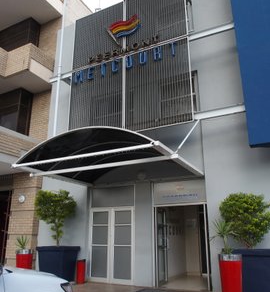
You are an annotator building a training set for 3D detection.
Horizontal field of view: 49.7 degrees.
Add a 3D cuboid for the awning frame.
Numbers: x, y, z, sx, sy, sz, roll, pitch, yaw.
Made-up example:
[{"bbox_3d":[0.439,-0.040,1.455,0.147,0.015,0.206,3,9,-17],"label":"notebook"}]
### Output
[{"bbox_3d":[-0.519,0.402,7.478,3.832,0.700,3.426,-9,-19,25],"label":"awning frame"}]

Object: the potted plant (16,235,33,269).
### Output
[{"bbox_3d":[-2.829,2.987,7.428,0.445,1.328,0.445,-9,-19,25],"label":"potted plant"}]

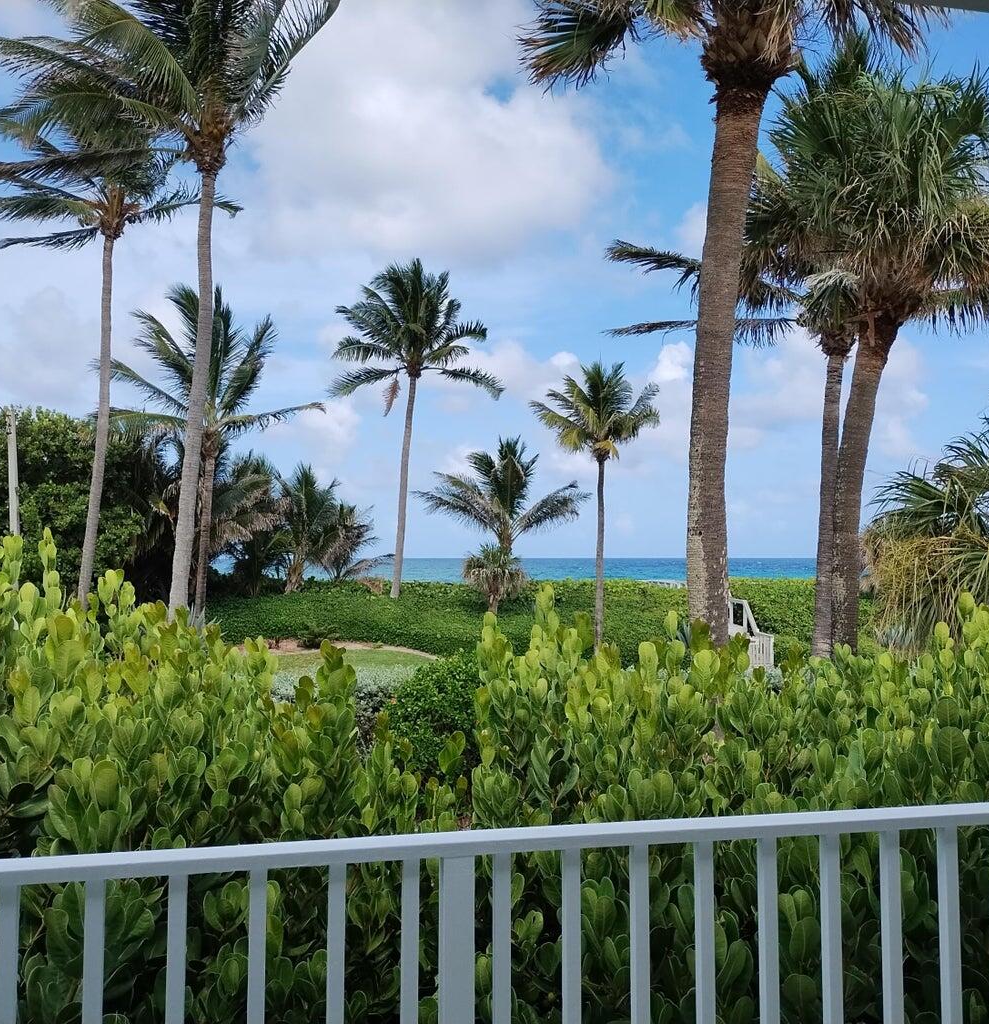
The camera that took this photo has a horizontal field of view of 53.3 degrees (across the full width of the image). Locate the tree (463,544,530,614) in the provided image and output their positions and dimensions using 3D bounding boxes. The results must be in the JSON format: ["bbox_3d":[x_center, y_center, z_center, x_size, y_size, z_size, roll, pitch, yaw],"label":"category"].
[{"bbox_3d":[0.053,2.191,32.433,2.250,2.310,2.250,0,-3,0],"label":"tree"}]

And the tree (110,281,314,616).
[{"bbox_3d":[-8.822,-1.945,31.126,6.630,10.620,5.970,0,-3,0],"label":"tree"}]

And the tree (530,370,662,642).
[{"bbox_3d":[3.020,-0.158,29.540,3.830,8.740,3.830,0,-3,0],"label":"tree"}]

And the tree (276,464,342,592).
[{"bbox_3d":[-6.704,0.569,35.513,2.690,4.650,2.690,0,-3,0],"label":"tree"}]

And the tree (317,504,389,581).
[{"bbox_3d":[-5.481,1.178,36.986,3.080,2.960,3.080,0,-3,0],"label":"tree"}]

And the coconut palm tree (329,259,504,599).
[{"bbox_3d":[-2.717,-2.914,34.175,6.060,11.890,5.760,0,-3,0],"label":"coconut palm tree"}]

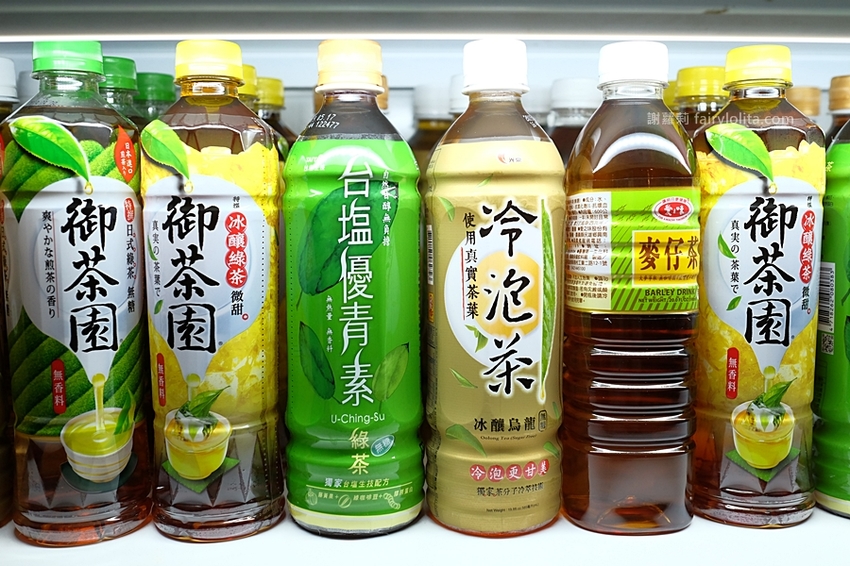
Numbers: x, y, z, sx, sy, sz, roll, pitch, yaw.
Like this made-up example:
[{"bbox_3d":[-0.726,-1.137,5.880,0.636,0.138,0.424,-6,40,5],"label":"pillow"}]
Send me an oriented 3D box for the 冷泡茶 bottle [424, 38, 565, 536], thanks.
[{"bbox_3d":[0.034,0.001,0.402,0.067,0.230,0.067,-1,5,-5],"label":"冷泡茶 bottle"}]

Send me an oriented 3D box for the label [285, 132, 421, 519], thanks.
[{"bbox_3d":[-0.035,0.022,0.403,0.067,0.176,0.067,-1,5,-5],"label":"label"}]

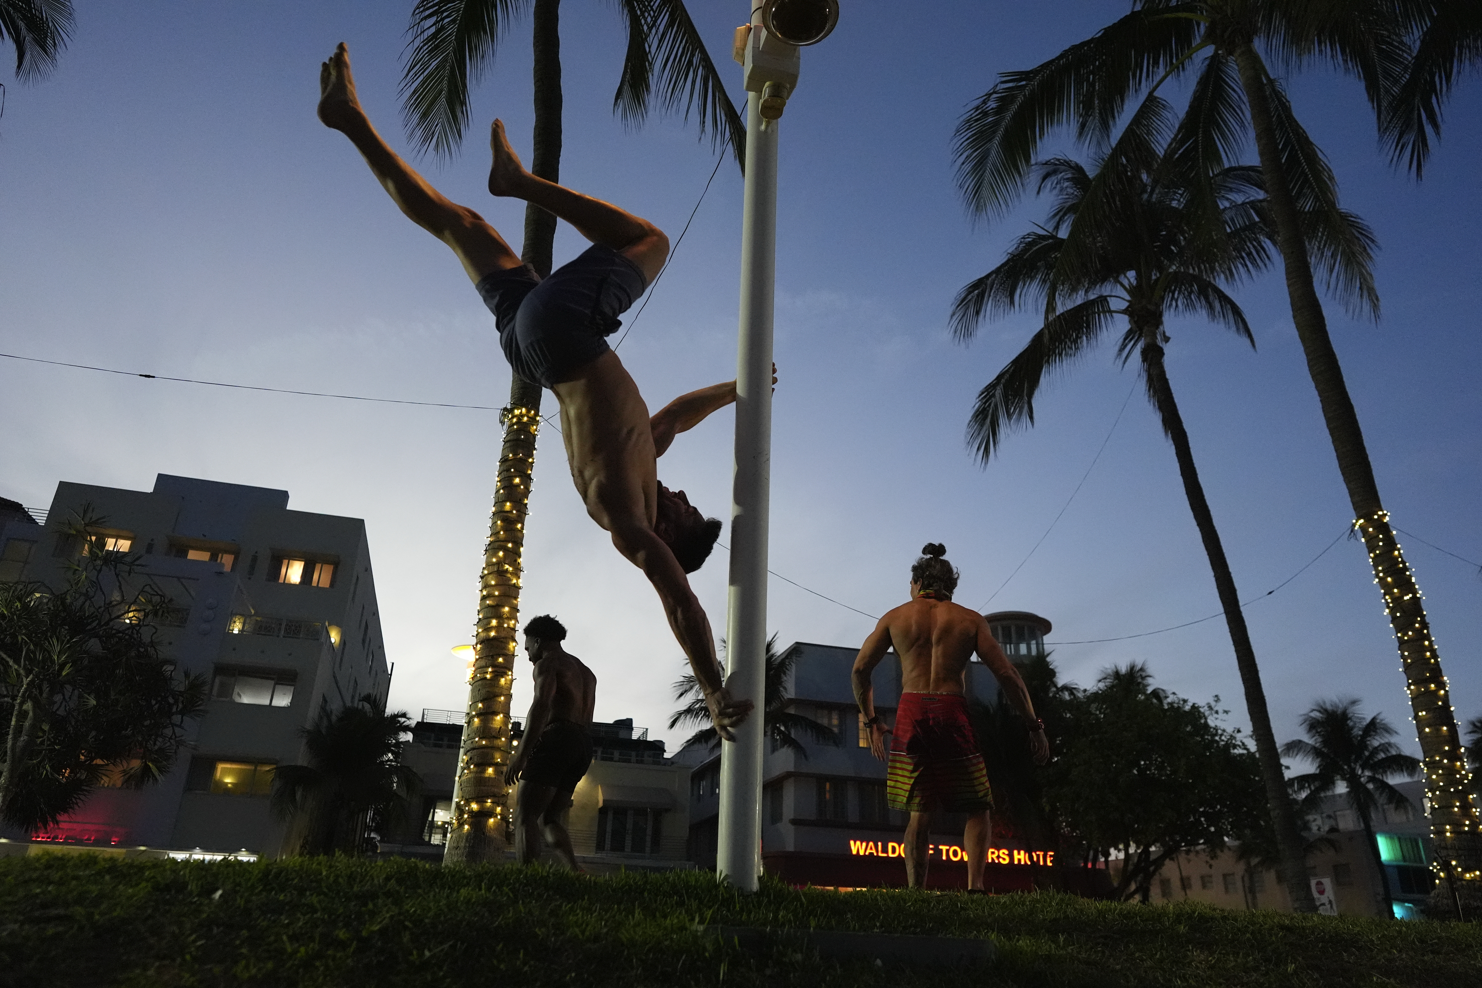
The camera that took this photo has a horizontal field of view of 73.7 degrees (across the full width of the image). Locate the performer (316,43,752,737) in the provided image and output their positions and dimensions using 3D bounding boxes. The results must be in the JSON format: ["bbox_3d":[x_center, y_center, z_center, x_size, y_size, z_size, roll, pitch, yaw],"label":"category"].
[{"bbox_3d":[-0.500,-0.352,2.780,0.750,2.050,0.620,-30,5,-6],"label":"performer"}]

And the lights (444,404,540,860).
[{"bbox_3d":[-1.853,0.931,7.607,0.460,3.600,0.460,0,-21,-1],"label":"lights"}]

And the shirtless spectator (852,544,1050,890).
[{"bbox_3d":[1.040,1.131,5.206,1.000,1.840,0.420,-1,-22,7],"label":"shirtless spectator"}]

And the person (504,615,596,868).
[{"bbox_3d":[-1.270,1.684,6.772,0.550,1.760,0.580,-18,-29,41],"label":"person"}]

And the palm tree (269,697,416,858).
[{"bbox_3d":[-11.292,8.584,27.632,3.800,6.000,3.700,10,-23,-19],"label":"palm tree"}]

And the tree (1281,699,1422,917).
[{"bbox_3d":[20.575,10.826,32.994,4.400,7.900,4.400,-11,-25,29],"label":"tree"}]

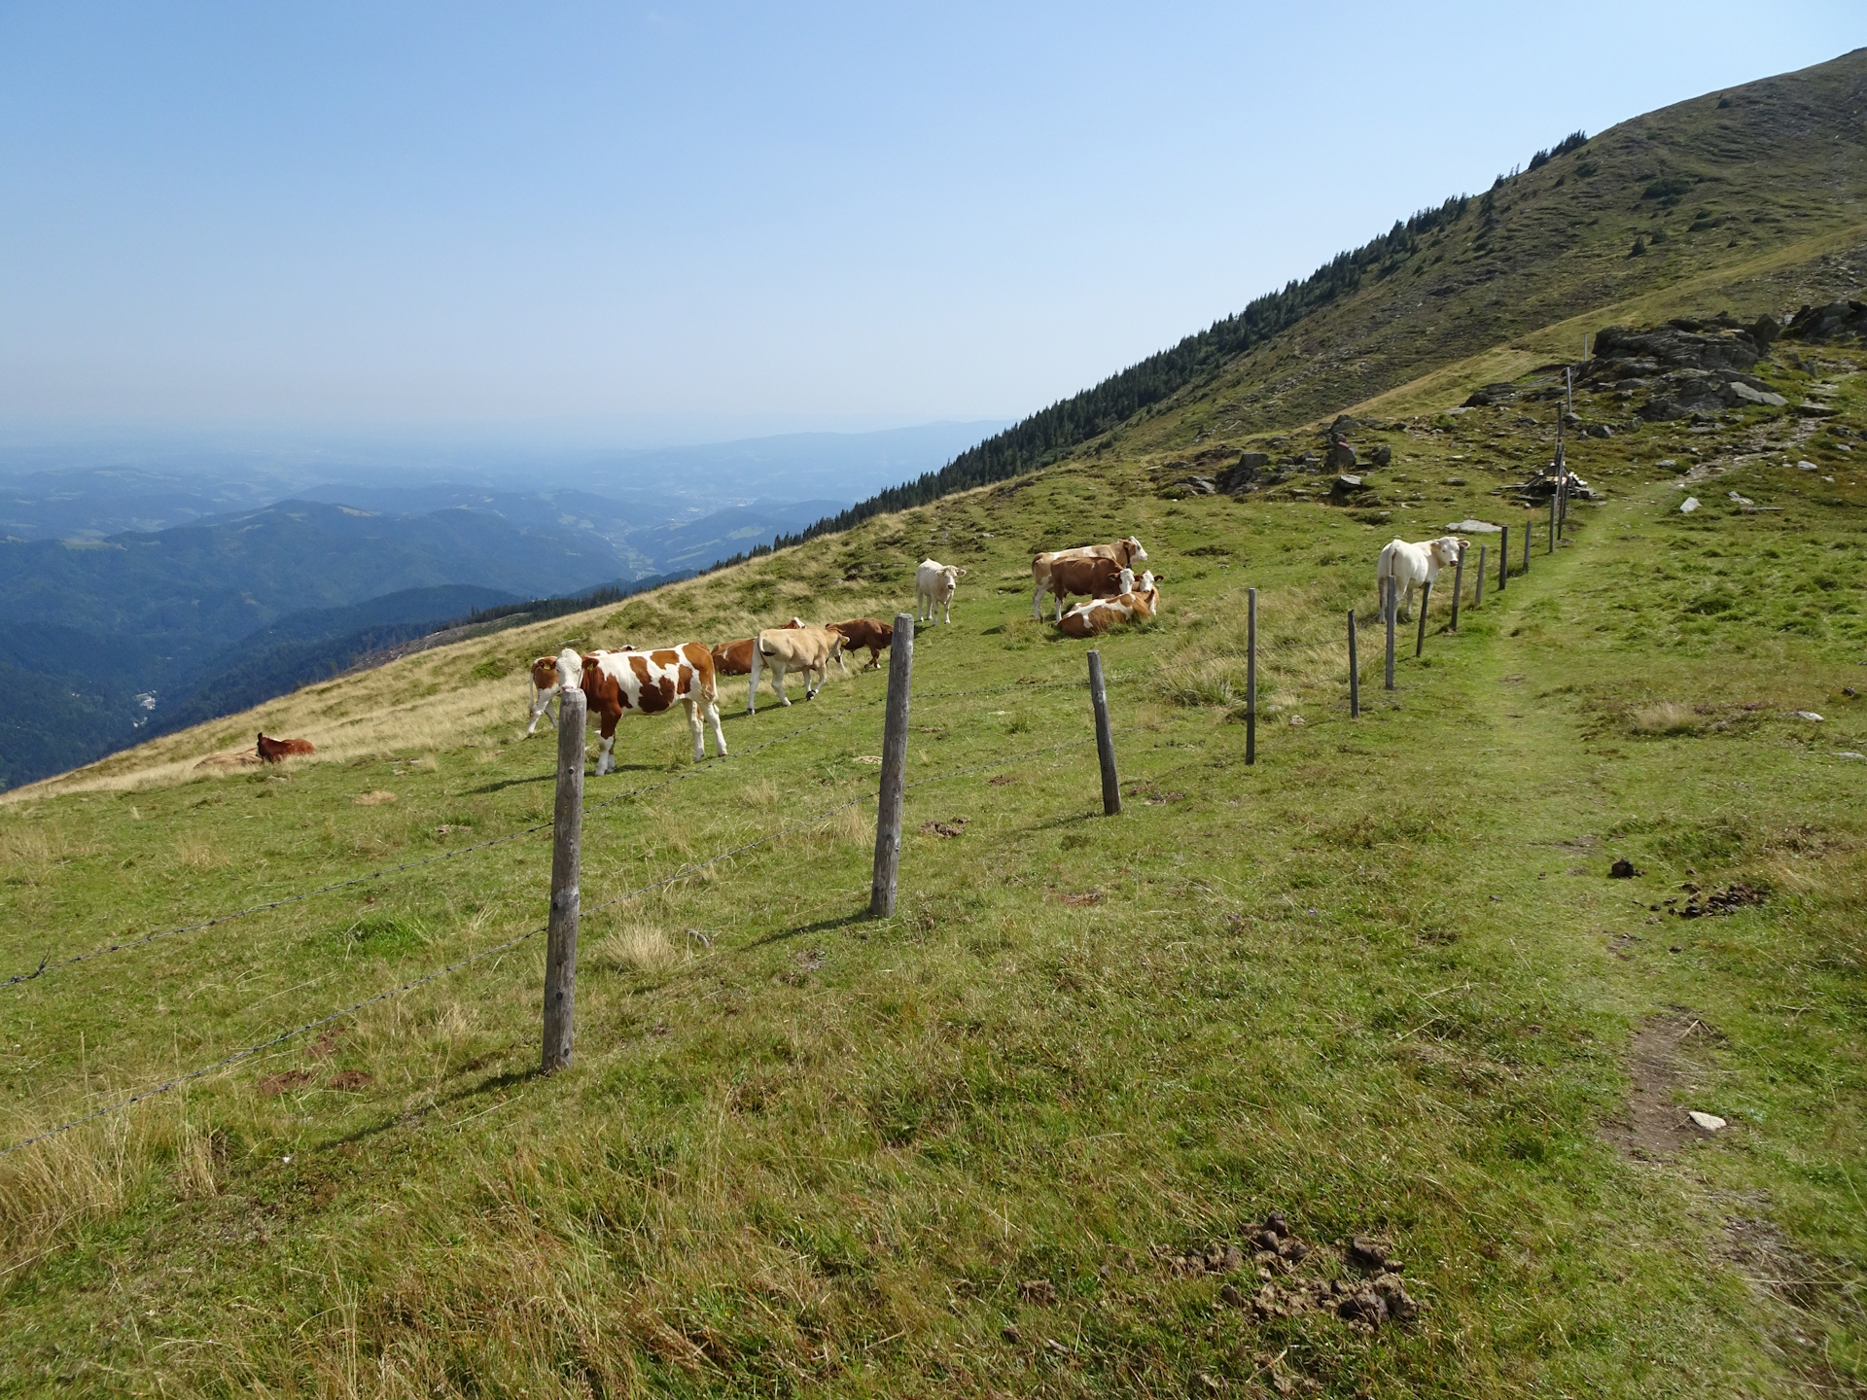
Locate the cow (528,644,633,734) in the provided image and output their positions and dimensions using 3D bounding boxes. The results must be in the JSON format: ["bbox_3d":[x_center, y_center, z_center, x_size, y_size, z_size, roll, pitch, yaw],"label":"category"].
[{"bbox_3d":[-5.383,-0.159,20.200,1.950,1.280,0.620,-1,13,-5],"label":"cow"}]

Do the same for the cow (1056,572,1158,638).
[{"bbox_3d":[2.962,-1.611,22.000,1.650,1.020,0.800,-4,13,-18],"label":"cow"}]

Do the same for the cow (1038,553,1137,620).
[{"bbox_3d":[2.802,-1.934,22.700,1.650,1.180,0.580,8,15,29],"label":"cow"}]

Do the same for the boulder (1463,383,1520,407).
[{"bbox_3d":[19.420,-10.597,45.000,1.800,0.750,1.200,5,13,19],"label":"boulder"}]

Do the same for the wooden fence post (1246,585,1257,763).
[{"bbox_3d":[2.348,-0.164,9.548,0.063,1.328,0.063,-2,13,1],"label":"wooden fence post"}]

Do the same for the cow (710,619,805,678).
[{"bbox_3d":[-3.441,-1.029,25.500,1.900,1.100,0.750,-2,13,-8],"label":"cow"}]

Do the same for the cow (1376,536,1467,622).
[{"bbox_3d":[7.653,-1.891,20.200,1.650,1.330,0.680,-12,18,-42],"label":"cow"}]

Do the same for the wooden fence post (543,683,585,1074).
[{"bbox_3d":[-1.149,0.580,4.052,0.087,1.299,0.087,6,13,-1],"label":"wooden fence post"}]

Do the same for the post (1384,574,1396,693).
[{"bbox_3d":[5.021,-0.733,14.200,0.085,1.250,0.085,-3,13,1],"label":"post"}]

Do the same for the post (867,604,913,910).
[{"bbox_3d":[-0.164,0.285,5.301,0.095,1.298,0.095,4,13,-1],"label":"post"}]

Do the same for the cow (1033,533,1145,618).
[{"bbox_3d":[2.852,-2.208,23.700,2.000,1.440,0.600,0,13,-2],"label":"cow"}]

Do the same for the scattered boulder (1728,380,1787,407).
[{"bbox_3d":[27.056,-10.056,42.500,1.650,0.750,1.100,6,14,24],"label":"scattered boulder"}]

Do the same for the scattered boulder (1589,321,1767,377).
[{"bbox_3d":[27.448,-12.980,48.000,5.500,1.850,3.200,6,14,24],"label":"scattered boulder"}]

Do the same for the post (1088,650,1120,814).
[{"bbox_3d":[1.129,0.218,8.600,0.095,1.100,0.095,-8,13,2],"label":"post"}]

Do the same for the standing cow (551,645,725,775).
[{"bbox_3d":[-2.981,0.086,13.200,1.700,1.280,0.580,-3,14,-14],"label":"standing cow"}]

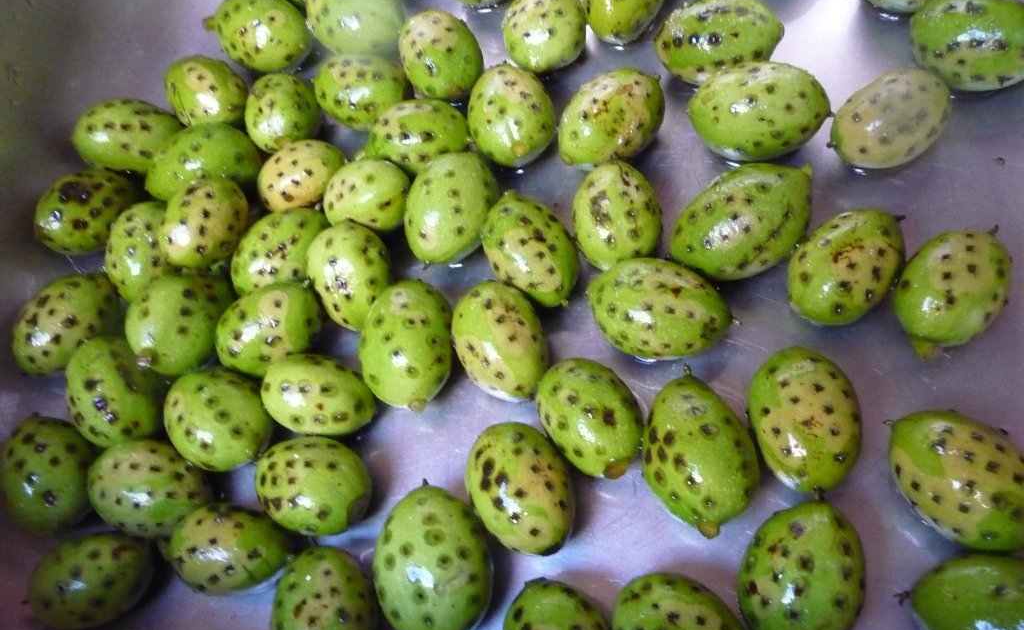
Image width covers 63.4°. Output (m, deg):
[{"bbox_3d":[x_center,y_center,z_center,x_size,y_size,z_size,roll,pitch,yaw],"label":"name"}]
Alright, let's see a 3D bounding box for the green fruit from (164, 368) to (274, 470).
[{"bbox_3d":[-0.096,0.034,0.271,0.039,0.030,0.030,36,74,21],"label":"green fruit"}]

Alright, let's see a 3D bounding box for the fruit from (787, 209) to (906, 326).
[{"bbox_3d":[0.114,-0.016,0.284,0.033,0.033,0.045,37,77,23],"label":"fruit"}]

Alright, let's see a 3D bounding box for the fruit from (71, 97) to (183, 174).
[{"bbox_3d":[-0.173,-0.081,0.373,0.053,0.032,0.032,10,68,15],"label":"fruit"}]

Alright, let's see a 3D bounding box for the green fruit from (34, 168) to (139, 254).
[{"bbox_3d":[-0.162,-0.040,0.318,0.039,0.029,0.029,-29,65,-6],"label":"green fruit"}]

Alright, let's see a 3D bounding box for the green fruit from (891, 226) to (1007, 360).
[{"bbox_3d":[0.135,-0.009,0.254,0.030,0.030,0.043,29,76,24],"label":"green fruit"}]

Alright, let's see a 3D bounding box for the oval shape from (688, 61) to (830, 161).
[{"bbox_3d":[0.085,-0.070,0.287,0.047,0.033,0.033,4,66,9],"label":"oval shape"}]

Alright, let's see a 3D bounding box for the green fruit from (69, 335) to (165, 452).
[{"bbox_3d":[-0.143,0.028,0.299,0.031,0.031,0.043,-27,65,-1],"label":"green fruit"}]

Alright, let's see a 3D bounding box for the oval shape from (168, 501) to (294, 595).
[{"bbox_3d":[-0.099,0.082,0.291,0.045,0.029,0.029,9,68,14],"label":"oval shape"}]

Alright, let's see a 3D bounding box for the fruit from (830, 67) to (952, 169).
[{"bbox_3d":[0.140,-0.072,0.306,0.044,0.034,0.034,-30,64,-4],"label":"fruit"}]

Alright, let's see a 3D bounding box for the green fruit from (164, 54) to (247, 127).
[{"bbox_3d":[-0.139,-0.102,0.377,0.039,0.032,0.032,28,74,20],"label":"green fruit"}]

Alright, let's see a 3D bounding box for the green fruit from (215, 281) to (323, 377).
[{"bbox_3d":[-0.087,0.005,0.298,0.041,0.029,0.030,-28,65,-6],"label":"green fruit"}]

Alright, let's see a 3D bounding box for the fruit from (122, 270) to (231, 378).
[{"bbox_3d":[-0.114,0.003,0.284,0.028,0.027,0.038,19,69,16],"label":"fruit"}]

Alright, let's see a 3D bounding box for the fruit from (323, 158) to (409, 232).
[{"bbox_3d":[-0.055,-0.045,0.314,0.033,0.026,0.027,-15,64,1],"label":"fruit"}]

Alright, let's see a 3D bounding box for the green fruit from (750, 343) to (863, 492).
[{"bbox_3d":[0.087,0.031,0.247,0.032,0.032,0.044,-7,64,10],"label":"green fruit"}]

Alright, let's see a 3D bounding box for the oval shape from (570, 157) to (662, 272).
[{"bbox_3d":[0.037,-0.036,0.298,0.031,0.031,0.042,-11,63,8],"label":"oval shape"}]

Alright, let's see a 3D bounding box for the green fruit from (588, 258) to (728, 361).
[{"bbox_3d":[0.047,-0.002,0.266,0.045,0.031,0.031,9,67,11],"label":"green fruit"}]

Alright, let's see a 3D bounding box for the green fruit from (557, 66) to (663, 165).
[{"bbox_3d":[0.036,-0.072,0.302,0.043,0.030,0.030,-34,66,-9],"label":"green fruit"}]

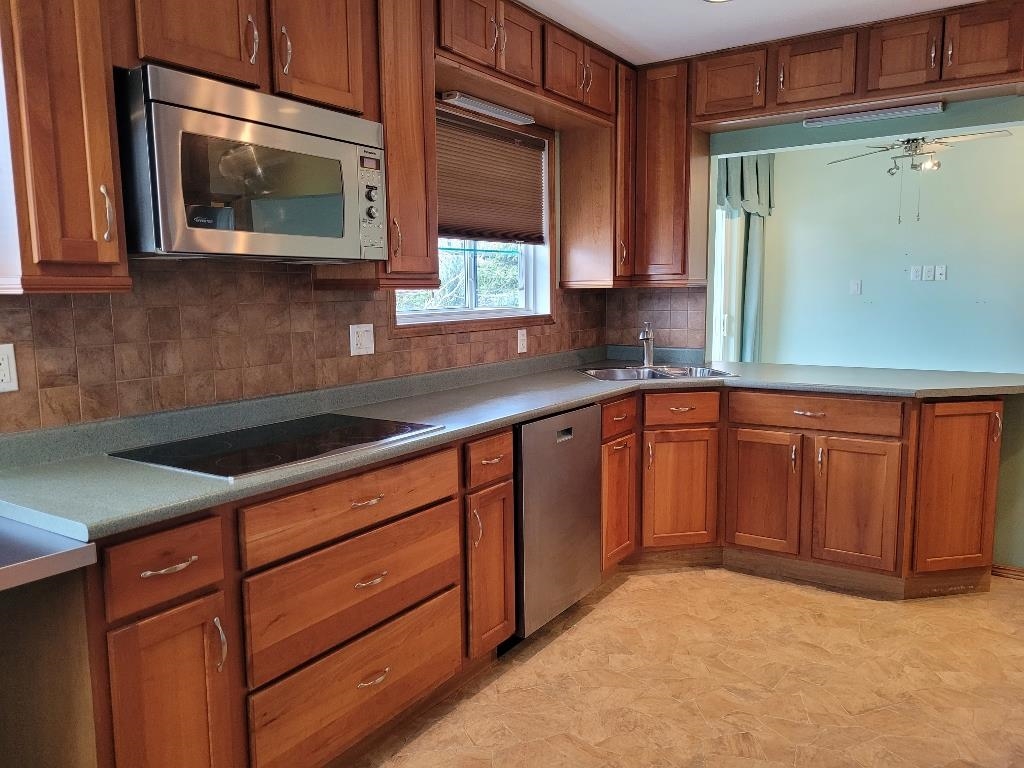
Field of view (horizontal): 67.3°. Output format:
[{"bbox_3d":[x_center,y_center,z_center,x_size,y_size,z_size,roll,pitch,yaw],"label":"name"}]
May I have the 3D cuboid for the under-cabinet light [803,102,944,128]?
[{"bbox_3d":[1.647,-1.229,3.522,0.590,0.040,0.100,4,9,34],"label":"under-cabinet light"}]

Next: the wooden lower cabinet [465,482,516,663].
[{"bbox_3d":[-0.290,0.625,2.843,0.550,0.573,0.263,4,9,34],"label":"wooden lower cabinet"}]

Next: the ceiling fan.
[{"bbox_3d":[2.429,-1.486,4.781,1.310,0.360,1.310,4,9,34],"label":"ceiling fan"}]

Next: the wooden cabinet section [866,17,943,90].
[{"bbox_3d":[1.759,-1.429,3.407,0.293,0.258,0.270,4,8,34],"label":"wooden cabinet section"}]

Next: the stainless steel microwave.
[{"bbox_3d":[-0.786,-0.571,2.211,0.425,0.423,0.760,4,9,34],"label":"stainless steel microwave"}]

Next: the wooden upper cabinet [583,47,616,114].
[{"bbox_3d":[0.285,-1.447,3.751,0.335,0.249,0.305,4,9,34],"label":"wooden upper cabinet"}]

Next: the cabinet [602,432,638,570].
[{"bbox_3d":[0.259,0.513,3.629,0.550,0.570,0.321,4,9,34],"label":"cabinet"}]

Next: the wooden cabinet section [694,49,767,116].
[{"bbox_3d":[1.130,-1.466,3.827,0.329,0.258,0.270,4,8,34],"label":"wooden cabinet section"}]

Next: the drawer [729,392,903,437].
[{"bbox_3d":[1.482,0.110,3.672,0.743,0.149,0.450,4,9,34],"label":"drawer"}]

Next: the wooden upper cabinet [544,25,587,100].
[{"bbox_3d":[0.102,-1.413,3.490,0.335,0.254,0.327,4,9,34],"label":"wooden upper cabinet"}]

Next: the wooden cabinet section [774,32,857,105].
[{"bbox_3d":[1.454,-1.446,3.611,0.340,0.261,0.270,4,8,34],"label":"wooden cabinet section"}]

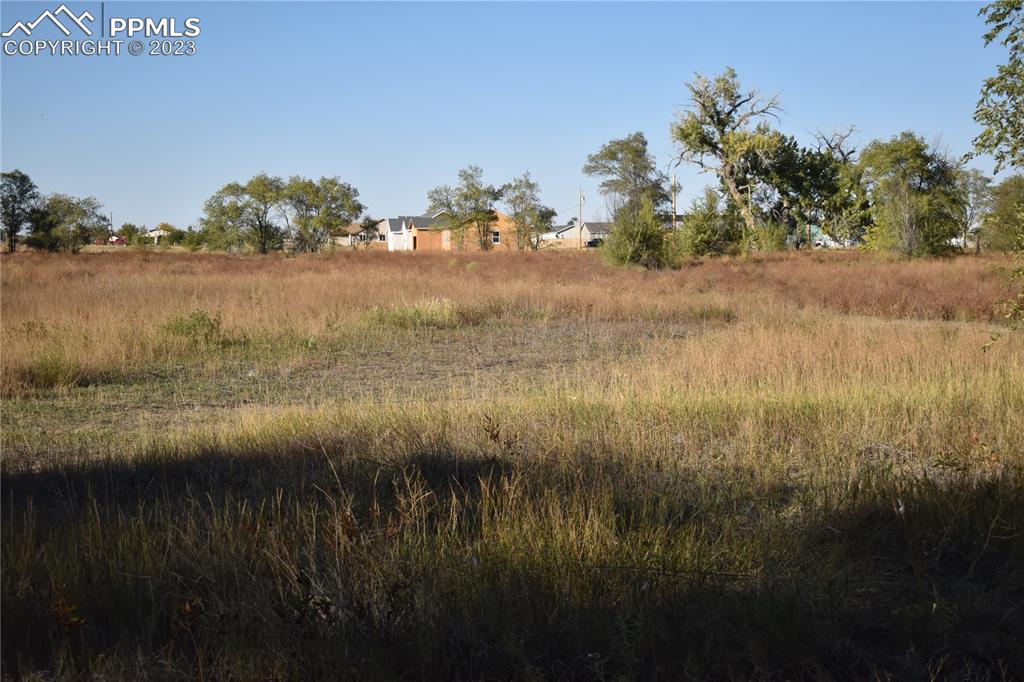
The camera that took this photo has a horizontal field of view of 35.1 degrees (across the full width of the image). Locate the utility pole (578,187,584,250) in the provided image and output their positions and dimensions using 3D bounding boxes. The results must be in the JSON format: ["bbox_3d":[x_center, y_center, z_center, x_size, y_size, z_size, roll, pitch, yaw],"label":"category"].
[{"bbox_3d":[10.720,-18.930,250.000,0.500,9.800,0.500,0,4,0],"label":"utility pole"}]

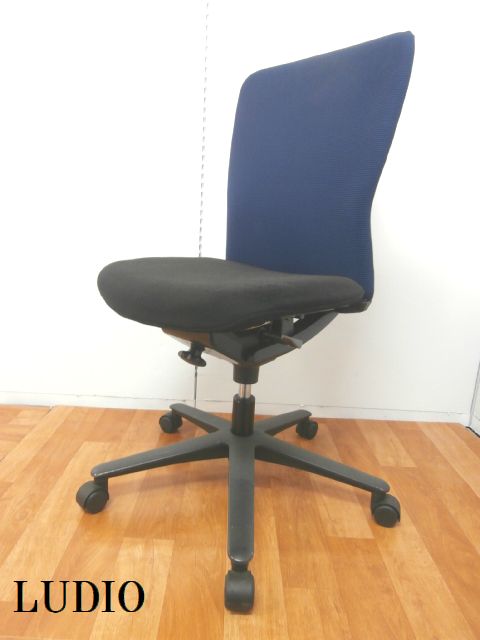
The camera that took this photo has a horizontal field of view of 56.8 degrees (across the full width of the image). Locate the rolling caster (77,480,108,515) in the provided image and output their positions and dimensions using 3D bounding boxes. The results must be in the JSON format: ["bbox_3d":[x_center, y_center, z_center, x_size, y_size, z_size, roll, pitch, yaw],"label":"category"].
[{"bbox_3d":[-0.312,0.375,0.942,0.057,0.058,0.048,-5,15,-33],"label":"rolling caster"}]

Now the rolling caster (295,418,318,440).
[{"bbox_3d":[0.199,0.317,1.313,0.048,0.058,0.057,14,17,39],"label":"rolling caster"}]

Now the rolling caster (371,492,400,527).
[{"bbox_3d":[0.313,0.407,0.949,0.057,0.058,0.048,9,14,26],"label":"rolling caster"}]

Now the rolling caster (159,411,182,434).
[{"bbox_3d":[-0.201,0.299,1.302,0.057,0.058,0.048,10,14,27],"label":"rolling caster"}]

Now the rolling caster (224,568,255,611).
[{"bbox_3d":[-0.001,0.441,0.724,0.048,0.058,0.057,3,13,1],"label":"rolling caster"}]

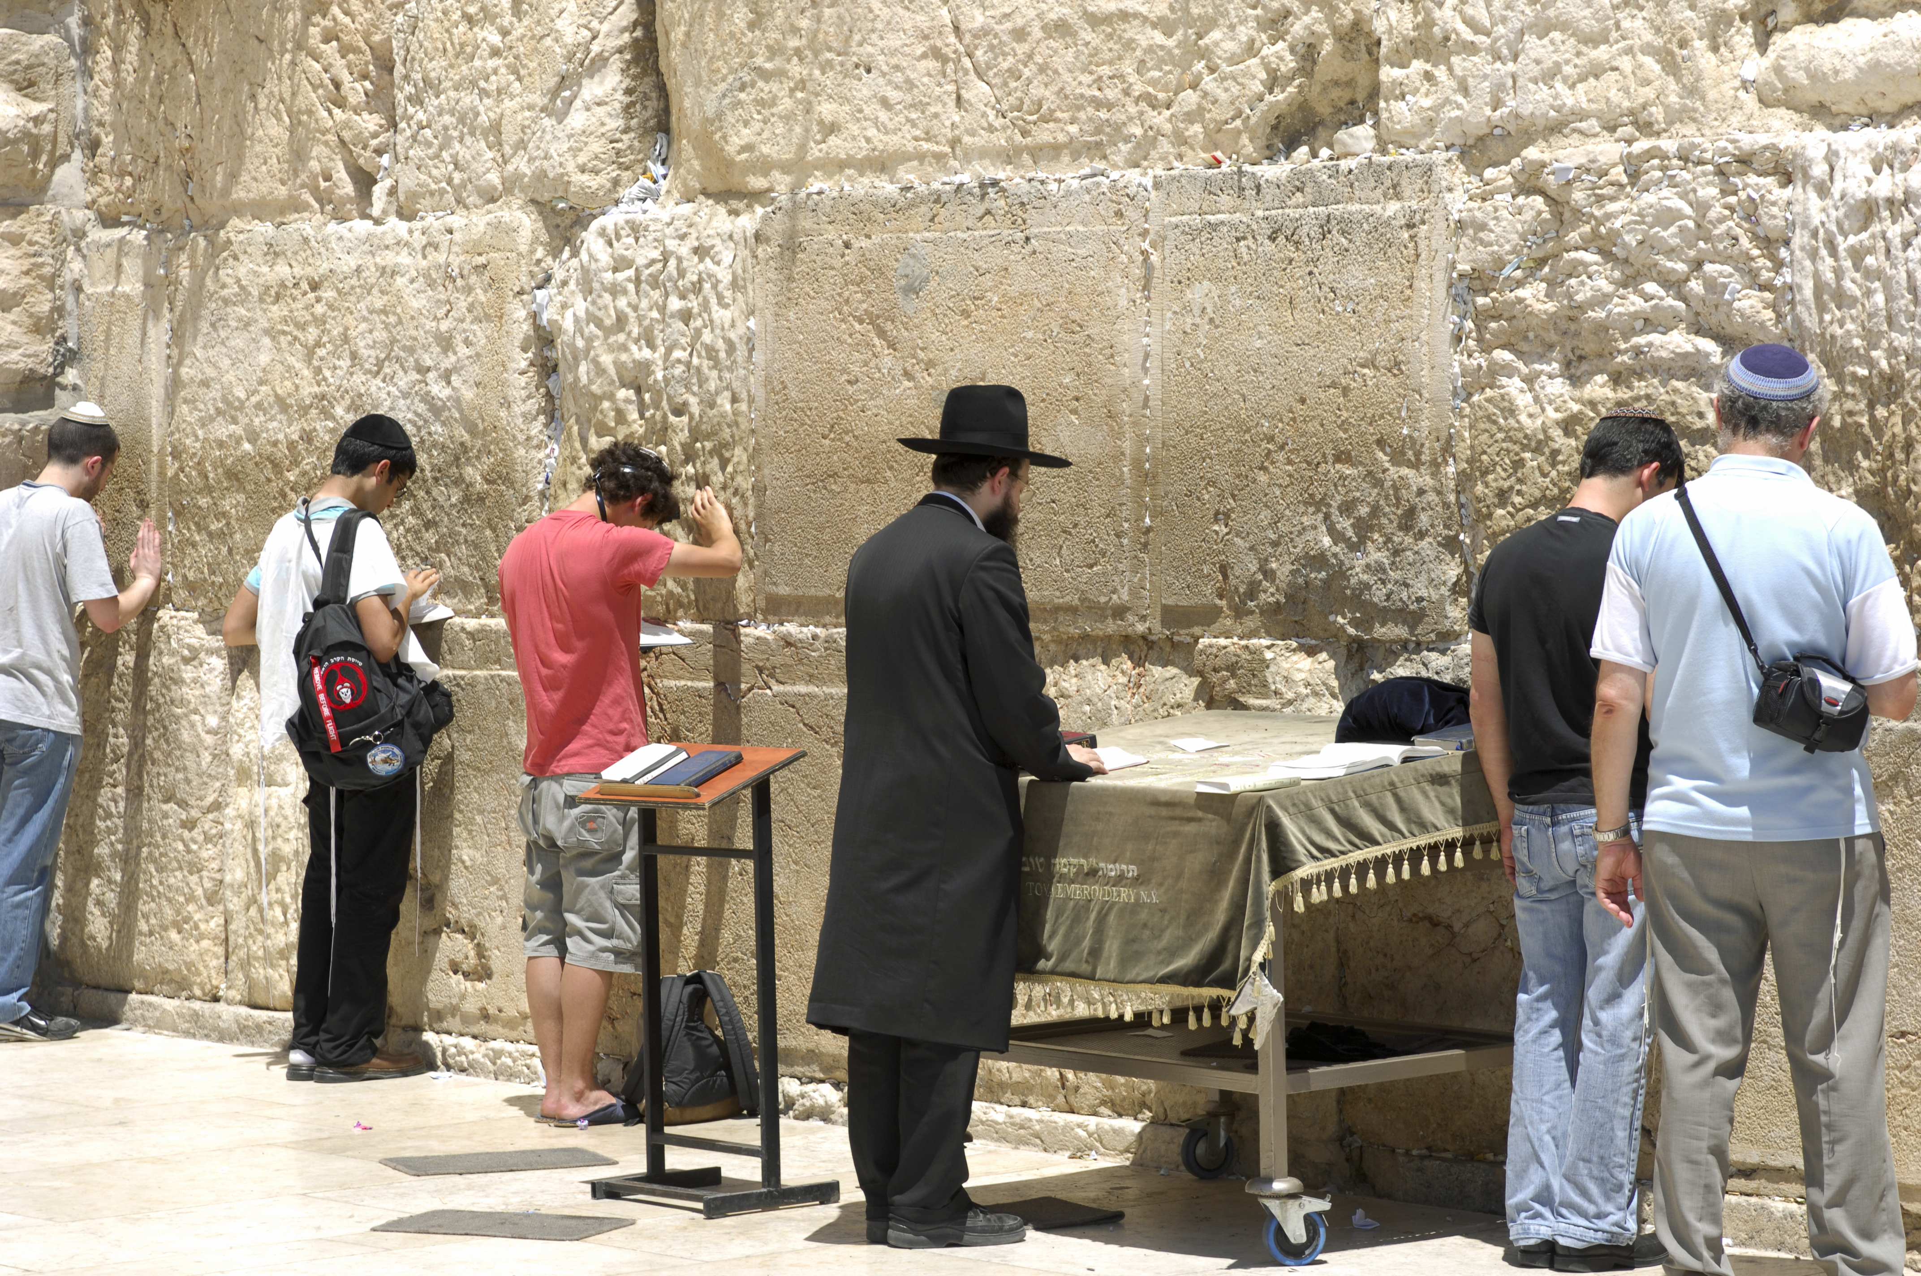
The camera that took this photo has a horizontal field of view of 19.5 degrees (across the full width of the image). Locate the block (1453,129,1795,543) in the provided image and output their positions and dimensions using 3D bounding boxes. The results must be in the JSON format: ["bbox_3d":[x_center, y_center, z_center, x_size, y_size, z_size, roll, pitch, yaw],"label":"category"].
[{"bbox_3d":[1.597,-0.511,11.873,0.600,1.044,0.911,-3,3,-43],"label":"block"}]

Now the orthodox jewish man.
[{"bbox_3d":[-0.020,0.357,11.350,0.520,1.738,0.520,-2,3,-32],"label":"orthodox jewish man"}]

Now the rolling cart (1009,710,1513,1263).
[{"bbox_3d":[0.588,0.698,11.671,0.840,1.020,1.026,-2,3,-42],"label":"rolling cart"}]

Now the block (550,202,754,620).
[{"bbox_3d":[-0.557,-0.573,14.182,0.600,1.044,0.814,-3,3,-43],"label":"block"}]

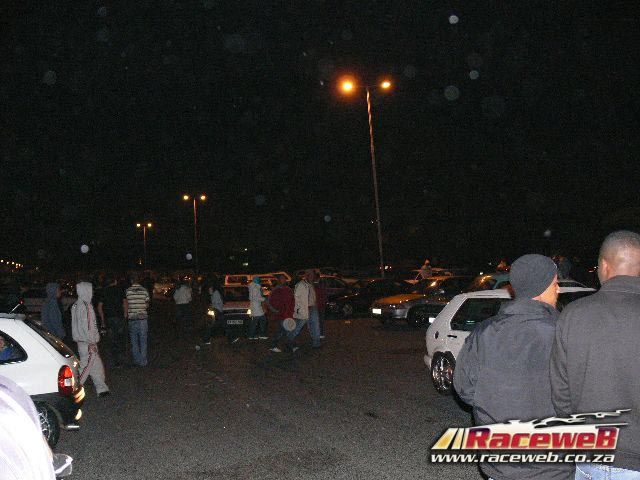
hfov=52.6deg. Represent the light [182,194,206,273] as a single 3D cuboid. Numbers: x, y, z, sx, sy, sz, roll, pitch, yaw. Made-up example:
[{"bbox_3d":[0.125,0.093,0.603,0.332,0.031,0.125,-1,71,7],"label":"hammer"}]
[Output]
[{"bbox_3d":[-13.360,0.537,70.000,2.400,10.700,0.400,-3,-3,0],"label":"light"}]

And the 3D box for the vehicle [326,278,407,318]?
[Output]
[{"bbox_3d":[1.930,2.079,24.300,4.100,1.400,1.680,-2,-3,-18],"label":"vehicle"}]

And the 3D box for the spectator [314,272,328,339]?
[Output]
[{"bbox_3d":[0.026,1.722,17.100,0.420,1.730,0.500,-2,-3,-10],"label":"spectator"}]

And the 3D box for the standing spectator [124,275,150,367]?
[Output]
[{"bbox_3d":[-3.539,1.618,12.550,0.540,1.760,0.340,-2,-3,-8],"label":"standing spectator"}]

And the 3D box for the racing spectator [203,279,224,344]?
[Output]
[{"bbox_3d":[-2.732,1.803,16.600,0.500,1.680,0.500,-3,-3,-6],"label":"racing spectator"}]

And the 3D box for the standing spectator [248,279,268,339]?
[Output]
[{"bbox_3d":[-1.644,1.839,17.300,0.460,1.660,0.500,-2,-3,-15],"label":"standing spectator"}]

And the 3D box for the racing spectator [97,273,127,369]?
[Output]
[{"bbox_3d":[-4.060,1.647,12.600,0.560,1.750,0.360,-2,-3,0],"label":"racing spectator"}]

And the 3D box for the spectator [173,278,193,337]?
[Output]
[{"bbox_3d":[-3.910,1.974,18.400,0.540,1.700,0.360,-2,-3,-5],"label":"spectator"}]

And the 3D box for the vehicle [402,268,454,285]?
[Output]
[{"bbox_3d":[6.892,2.589,40.000,4.200,1.420,1.700,-2,-3,-18],"label":"vehicle"}]

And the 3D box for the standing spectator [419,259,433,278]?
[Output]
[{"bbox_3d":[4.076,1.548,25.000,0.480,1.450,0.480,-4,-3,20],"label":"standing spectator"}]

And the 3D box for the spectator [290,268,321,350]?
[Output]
[{"bbox_3d":[-0.298,1.521,14.300,0.500,1.750,0.520,-4,-3,21],"label":"spectator"}]

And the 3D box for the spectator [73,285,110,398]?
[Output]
[{"bbox_3d":[-3.476,1.492,9.800,0.500,1.700,0.480,-1,-4,-37],"label":"spectator"}]

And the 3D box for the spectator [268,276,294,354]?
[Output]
[{"bbox_3d":[-0.823,1.610,14.200,0.580,1.720,0.520,-3,-3,5],"label":"spectator"}]

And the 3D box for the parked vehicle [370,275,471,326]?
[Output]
[{"bbox_3d":[3.600,1.773,19.800,4.200,1.380,1.680,-2,-3,-18],"label":"parked vehicle"}]

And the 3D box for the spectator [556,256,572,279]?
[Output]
[{"bbox_3d":[7.179,1.344,19.000,0.350,1.770,0.500,-1,-3,-31],"label":"spectator"}]

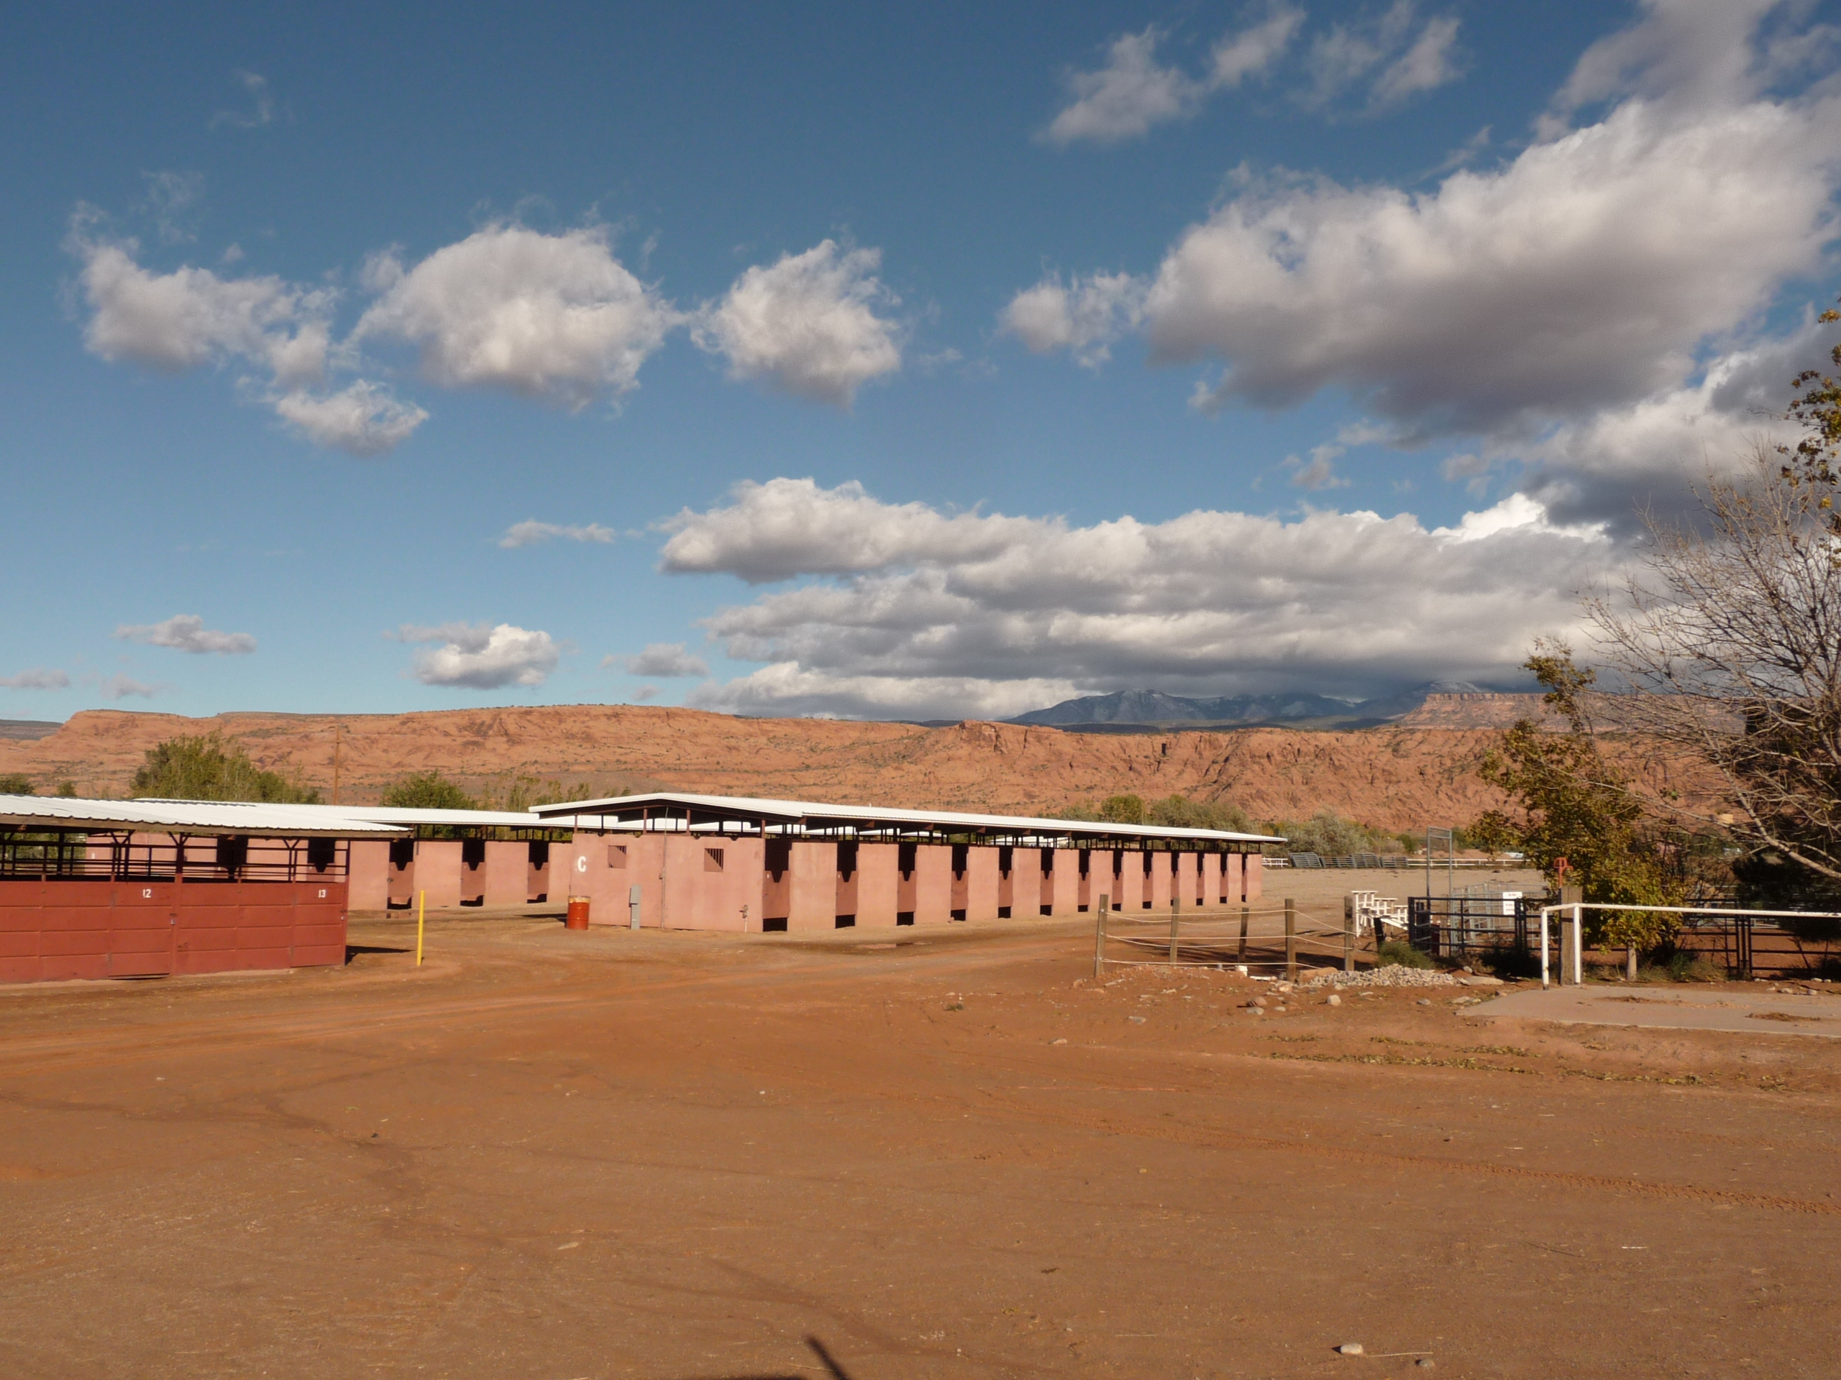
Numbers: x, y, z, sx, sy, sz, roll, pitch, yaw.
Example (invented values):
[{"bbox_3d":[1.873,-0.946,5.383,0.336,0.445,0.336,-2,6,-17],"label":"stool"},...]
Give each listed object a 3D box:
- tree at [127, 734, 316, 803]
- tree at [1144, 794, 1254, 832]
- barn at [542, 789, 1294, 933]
[{"bbox_3d":[-45.644,7.166,107.595,12.437,8.624,11.193,3,-6,-23],"label":"tree"},{"bbox_3d":[31.219,16.017,184.593,12.427,8.672,11.184,0,-5,10],"label":"tree"},{"bbox_3d":[3.981,6.778,64.604,8.742,3.524,48.014,-1,-6,27],"label":"barn"}]

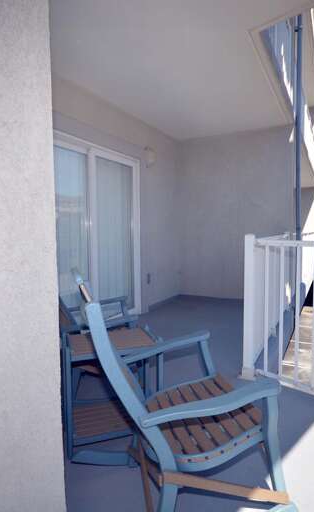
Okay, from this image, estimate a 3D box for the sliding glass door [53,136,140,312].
[{"bbox_3d":[-0.729,-0.182,3.527,0.120,2.060,1.860,2,5,30],"label":"sliding glass door"}]

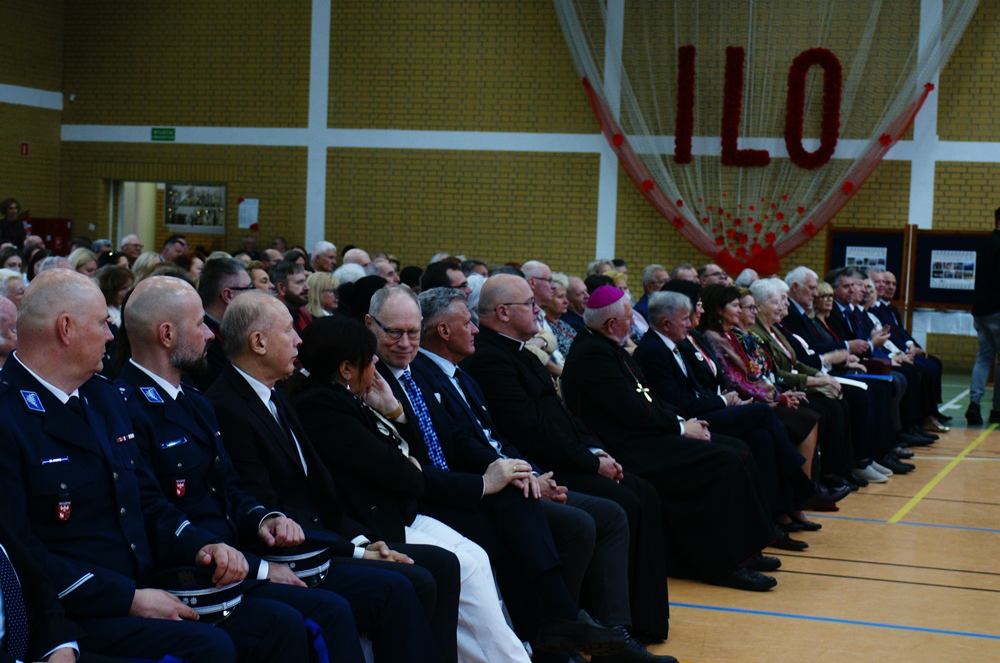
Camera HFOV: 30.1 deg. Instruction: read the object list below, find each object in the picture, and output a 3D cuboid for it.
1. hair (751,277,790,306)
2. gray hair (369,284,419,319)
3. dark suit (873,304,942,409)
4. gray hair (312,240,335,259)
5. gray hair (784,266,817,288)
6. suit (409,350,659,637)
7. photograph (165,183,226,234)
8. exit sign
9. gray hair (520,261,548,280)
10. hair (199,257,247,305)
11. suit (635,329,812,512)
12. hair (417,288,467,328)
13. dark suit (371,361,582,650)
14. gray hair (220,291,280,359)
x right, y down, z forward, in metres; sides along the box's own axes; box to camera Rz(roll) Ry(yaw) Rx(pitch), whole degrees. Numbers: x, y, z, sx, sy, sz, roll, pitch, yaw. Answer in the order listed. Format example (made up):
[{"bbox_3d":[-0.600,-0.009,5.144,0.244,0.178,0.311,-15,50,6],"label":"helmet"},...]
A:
[{"bbox_3d":[1.515,-0.231,10.500,0.190,0.165,0.180,4,3,38],"label":"hair"},{"bbox_3d":[-0.353,-0.086,6.120,0.165,0.140,0.190,1,10,-12],"label":"gray hair"},{"bbox_3d":[3.595,0.218,16.567,0.720,0.950,0.520,3,3,19],"label":"dark suit"},{"bbox_3d":[-1.371,-0.631,14.500,0.165,0.155,0.160,3,3,20],"label":"gray hair"},{"bbox_3d":[1.811,-0.322,11.200,0.160,0.145,0.165,4,3,28],"label":"gray hair"},{"bbox_3d":[0.067,0.568,6.503,0.810,0.980,0.530,3,3,19],"label":"suit"},{"bbox_3d":[-5.235,-2.115,32.000,1.200,0.900,0.120,3,3,19],"label":"photograph"},{"bbox_3d":[-4.806,-2.800,26.602,0.380,0.178,0.020,3,3,19],"label":"exit sign"},{"bbox_3d":[0.195,-0.329,10.200,0.135,0.130,0.155,3,3,20],"label":"gray hair"},{"bbox_3d":[-1.014,-0.184,6.800,0.165,0.175,0.160,2,2,-4],"label":"hair"},{"bbox_3d":[1.085,0.462,9.270,0.860,0.960,0.520,3,3,19],"label":"suit"},{"bbox_3d":[-0.195,-0.080,6.300,0.150,0.150,0.165,3,3,10],"label":"hair"},{"bbox_3d":[-0.095,0.593,6.062,0.780,0.980,0.530,4,3,29],"label":"dark suit"},{"bbox_3d":[-0.670,-0.019,5.000,0.155,0.185,0.160,2,2,0],"label":"gray hair"}]

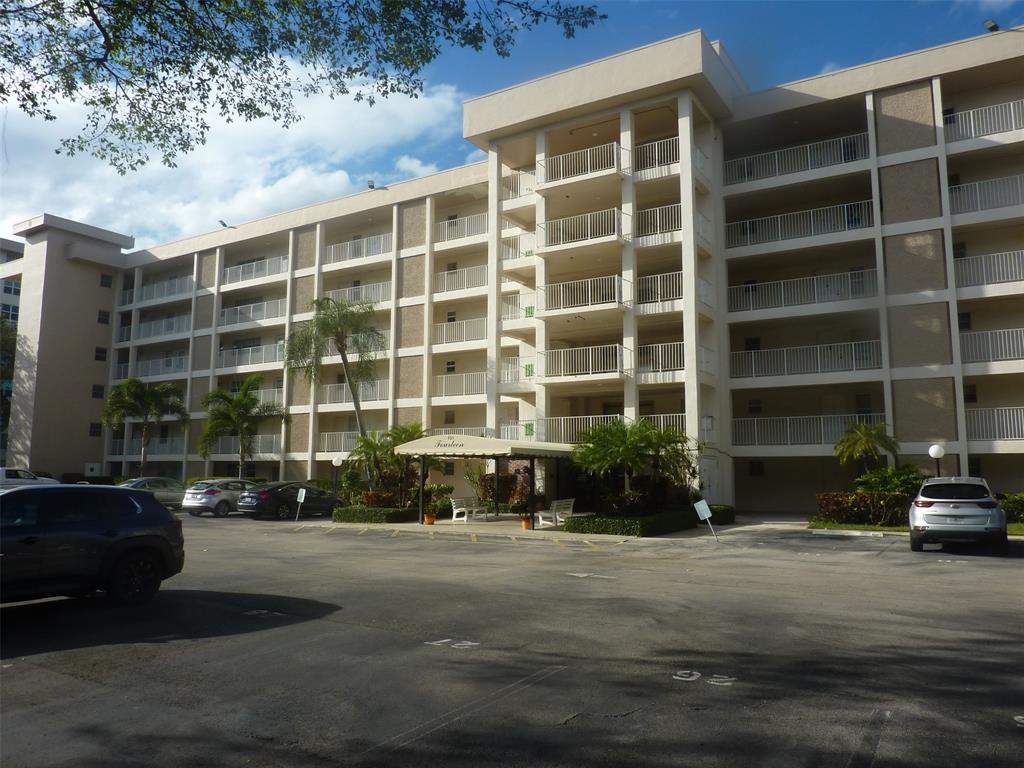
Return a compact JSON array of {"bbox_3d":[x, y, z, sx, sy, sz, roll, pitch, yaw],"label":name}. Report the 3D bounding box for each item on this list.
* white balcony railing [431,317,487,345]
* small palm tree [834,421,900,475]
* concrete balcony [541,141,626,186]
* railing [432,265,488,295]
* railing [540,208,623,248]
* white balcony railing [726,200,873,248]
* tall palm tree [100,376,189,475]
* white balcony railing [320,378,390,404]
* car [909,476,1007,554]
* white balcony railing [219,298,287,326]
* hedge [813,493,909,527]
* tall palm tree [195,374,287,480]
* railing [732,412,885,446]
[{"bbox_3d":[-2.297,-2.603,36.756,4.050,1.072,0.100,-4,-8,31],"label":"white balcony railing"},{"bbox_3d":[11.975,2.936,24.814,2.000,3.350,2.000,-3,-8,25],"label":"small palm tree"},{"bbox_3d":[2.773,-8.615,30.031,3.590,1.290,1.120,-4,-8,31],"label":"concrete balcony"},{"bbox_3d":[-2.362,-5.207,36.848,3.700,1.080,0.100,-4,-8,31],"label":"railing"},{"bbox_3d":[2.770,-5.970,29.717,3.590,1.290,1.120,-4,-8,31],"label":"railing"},{"bbox_3d":[11.127,-6.151,28.902,5.440,1.042,0.100,-4,-8,31],"label":"white balcony railing"},{"bbox_3d":[-21.983,3.210,44.071,4.710,7.260,4.710,4,-8,-26],"label":"tall palm tree"},{"bbox_3d":[-8.277,0.742,40.572,5.450,1.497,1.000,-4,-8,31],"label":"white balcony railing"},{"bbox_3d":[10.477,3.031,17.383,1.880,1.640,4.450,-4,-8,31],"label":"car"},{"bbox_3d":[-15.874,-4.273,45.202,6.100,1.060,0.100,-4,-8,31],"label":"white balcony railing"},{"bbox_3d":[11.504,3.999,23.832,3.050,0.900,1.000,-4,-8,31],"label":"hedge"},{"bbox_3d":[-14.607,2.889,39.739,4.700,6.884,4.400,-4,-8,31],"label":"tall palm tree"},{"bbox_3d":[11.108,1.772,27.956,5.440,1.062,0.100,-4,-8,31],"label":"railing"}]

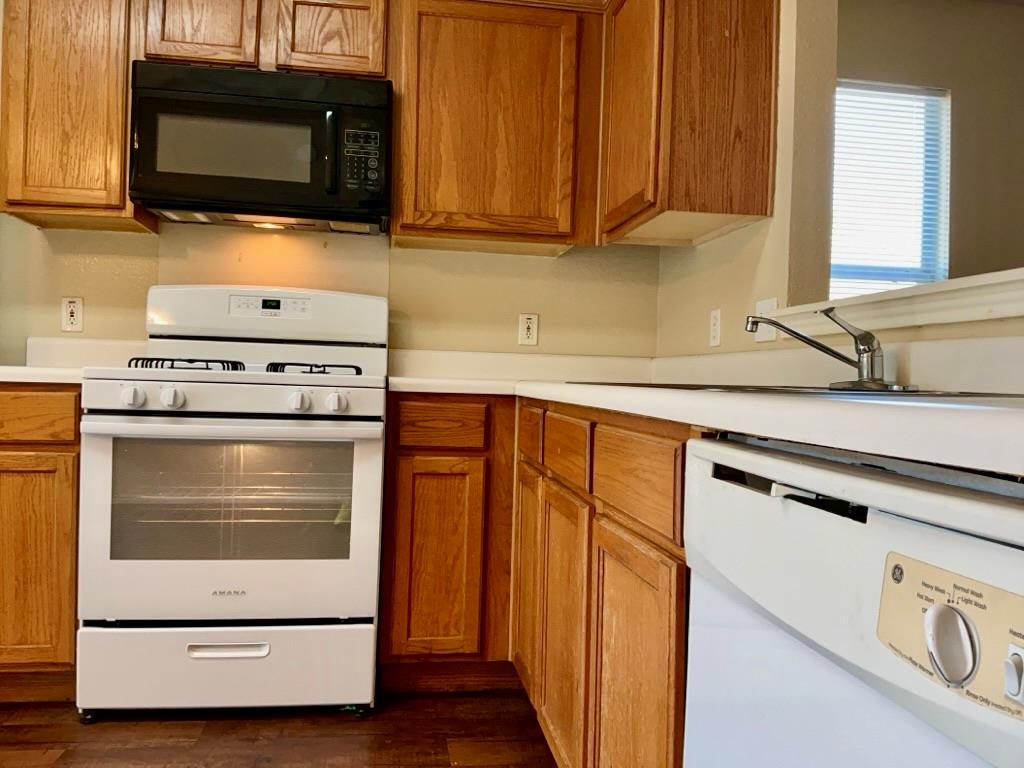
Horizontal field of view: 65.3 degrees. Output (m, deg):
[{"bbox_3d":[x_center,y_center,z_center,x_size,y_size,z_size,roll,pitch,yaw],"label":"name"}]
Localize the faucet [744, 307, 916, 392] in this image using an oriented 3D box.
[{"bbox_3d":[0.560,-0.065,1.469,0.276,0.155,0.260,2,0,-8],"label":"faucet"}]

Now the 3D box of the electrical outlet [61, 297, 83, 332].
[{"bbox_3d":[-1.493,-0.235,2.709,0.070,0.115,0.008,2,0,-8],"label":"electrical outlet"}]

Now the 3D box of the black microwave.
[{"bbox_3d":[-0.778,-0.735,2.604,0.756,0.424,0.412,2,0,-8],"label":"black microwave"}]

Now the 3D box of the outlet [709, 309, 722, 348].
[{"bbox_3d":[0.622,-0.172,2.455,0.008,0.113,0.071,2,0,-8],"label":"outlet"}]

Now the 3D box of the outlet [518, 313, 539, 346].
[{"bbox_3d":[0.063,-0.200,2.938,0.070,0.114,0.008,2,0,-8],"label":"outlet"}]

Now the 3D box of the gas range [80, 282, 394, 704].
[{"bbox_3d":[-0.770,0.290,2.399,0.756,1.203,0.705,2,0,-8],"label":"gas range"}]

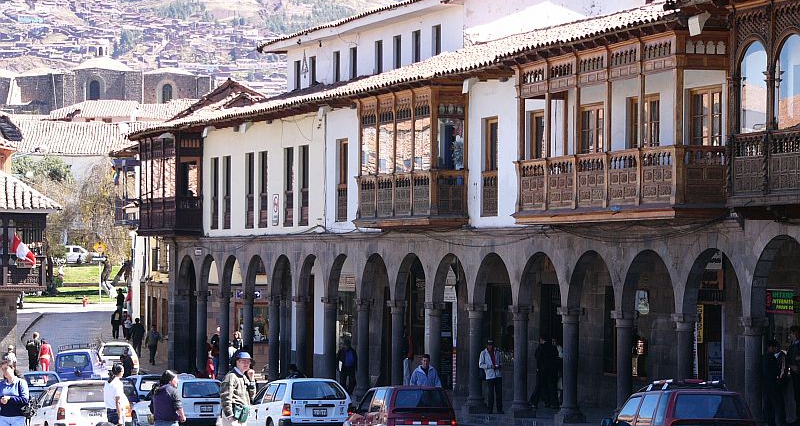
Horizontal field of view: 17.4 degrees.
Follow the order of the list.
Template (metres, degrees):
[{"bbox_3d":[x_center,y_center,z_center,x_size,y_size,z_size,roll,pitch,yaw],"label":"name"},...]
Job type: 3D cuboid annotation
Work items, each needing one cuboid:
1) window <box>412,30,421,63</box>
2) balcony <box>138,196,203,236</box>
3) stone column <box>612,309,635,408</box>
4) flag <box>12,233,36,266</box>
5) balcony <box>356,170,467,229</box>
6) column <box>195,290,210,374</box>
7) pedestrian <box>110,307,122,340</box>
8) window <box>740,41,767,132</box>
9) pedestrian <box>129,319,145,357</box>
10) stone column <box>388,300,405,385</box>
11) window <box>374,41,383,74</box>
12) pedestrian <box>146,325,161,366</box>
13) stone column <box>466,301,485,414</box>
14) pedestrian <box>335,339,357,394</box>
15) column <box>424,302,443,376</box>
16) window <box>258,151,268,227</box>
[{"bbox_3d":[0.450,-4.300,67.900,0.120,0.920,0.640,0,-1,-18],"label":"window"},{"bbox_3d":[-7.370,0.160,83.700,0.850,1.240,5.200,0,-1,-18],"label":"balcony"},{"bbox_3d":[4.421,3.091,51.309,0.450,2.306,0.480,0,-1,0],"label":"stone column"},{"bbox_3d":[-13.264,1.286,92.000,0.950,1.150,0.300,1,-1,-12],"label":"flag"},{"bbox_3d":[0.243,-0.398,61.874,0.880,1.096,5.503,0,-1,-19],"label":"balcony"},{"bbox_3d":[-6.328,4.007,83.800,0.450,3.050,0.480,0,-1,0],"label":"column"},{"bbox_3d":[-14.655,5.712,135.000,0.550,1.660,0.420,0,-1,-8],"label":"pedestrian"},{"bbox_3d":[5.861,-2.078,42.919,0.120,1.495,1.022,0,-1,-19],"label":"window"},{"bbox_3d":[-11.099,5.253,110.000,0.550,1.680,0.400,0,-1,-6],"label":"pedestrian"},{"bbox_3d":[-0.059,3.567,67.072,0.480,2.610,0.480,0,-1,0],"label":"stone column"},{"bbox_3d":[-0.533,-4.331,74.165,0.150,1.100,0.710,1,-1,-18],"label":"window"},{"bbox_3d":[-10.153,5.480,108.000,0.560,1.670,0.420,0,-1,-8],"label":"pedestrian"},{"bbox_3d":[1.741,3.320,59.432,0.450,2.492,0.480,0,-1,0],"label":"stone column"},{"bbox_3d":[-1.526,4.350,74.500,0.550,1.660,0.360,0,-1,-4],"label":"pedestrian"},{"bbox_3d":[0.837,3.489,64.286,0.480,2.570,0.480,0,-1,0],"label":"column"},{"bbox_3d":[-3.924,-0.660,76.066,0.150,2.210,1.030,1,-1,-18],"label":"window"}]

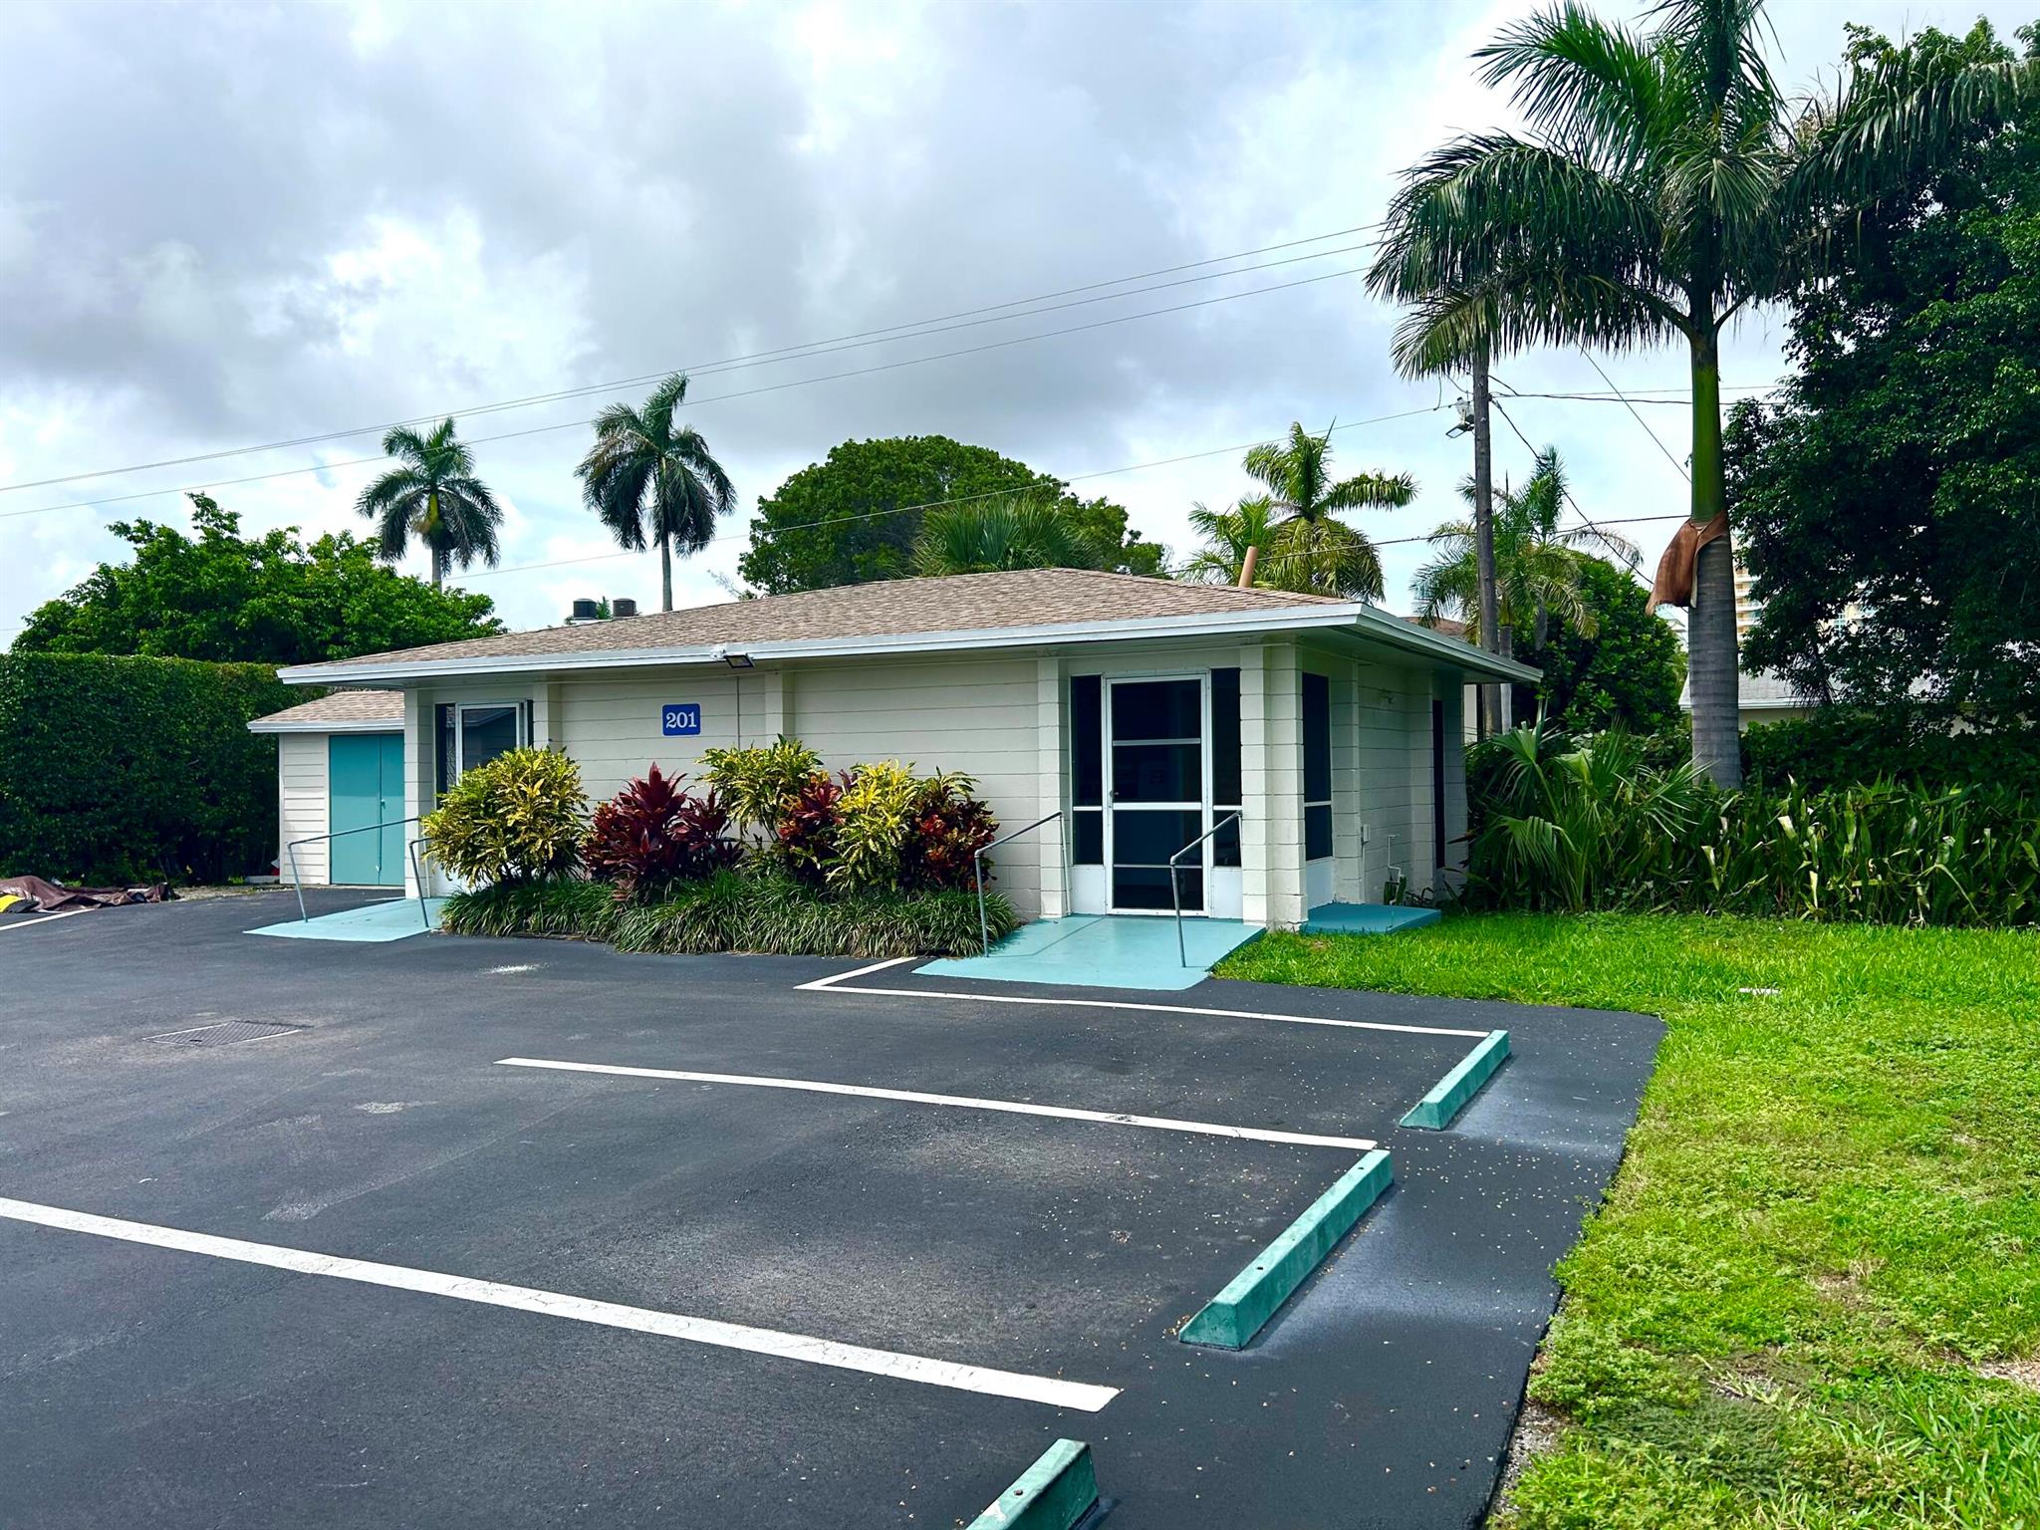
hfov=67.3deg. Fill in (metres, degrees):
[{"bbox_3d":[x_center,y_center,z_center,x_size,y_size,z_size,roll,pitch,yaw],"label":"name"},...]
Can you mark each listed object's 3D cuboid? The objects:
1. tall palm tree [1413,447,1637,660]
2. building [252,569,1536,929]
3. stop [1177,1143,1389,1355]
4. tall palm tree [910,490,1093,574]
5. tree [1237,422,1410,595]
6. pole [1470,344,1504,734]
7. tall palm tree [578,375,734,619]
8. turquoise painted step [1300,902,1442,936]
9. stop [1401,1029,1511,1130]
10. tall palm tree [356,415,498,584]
[{"bbox_3d":[9.806,-2.364,29.976,4.400,7.723,4.400,-1,0,0],"label":"tall palm tree"},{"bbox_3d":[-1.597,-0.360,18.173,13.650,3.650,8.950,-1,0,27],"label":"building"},{"bbox_3d":[0.901,1.467,4.847,0.175,0.120,1.810,-1,0,27],"label":"stop"},{"bbox_3d":[-0.294,-1.487,25.980,3.600,6.303,3.600,-1,0,0],"label":"tall palm tree"},{"bbox_3d":[7.443,-3.444,37.969,4.600,10.148,4.600,-1,0,0],"label":"tree"},{"bbox_3d":[7.301,-3.678,24.000,0.280,10.346,0.280,-1,0,27],"label":"pole"},{"bbox_3d":[-11.258,-5.176,47.956,5.100,14.263,5.100,-1,0,0],"label":"tall palm tree"},{"bbox_3d":[2.771,1.296,12.429,0.920,0.125,1.900,-1,0,27],"label":"turquoise painted step"},{"bbox_3d":[2.088,1.466,7.261,0.180,0.120,1.850,-1,0,27],"label":"stop"},{"bbox_3d":[-19.611,-4.723,50.958,5.000,13.631,5.000,-1,0,0],"label":"tall palm tree"}]

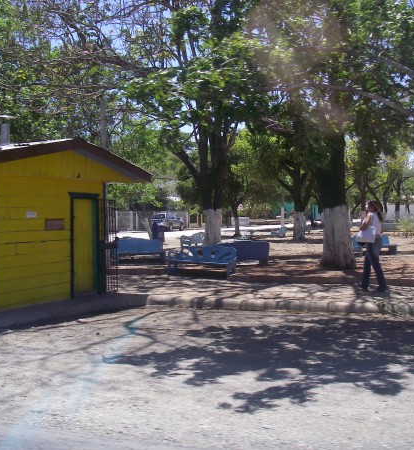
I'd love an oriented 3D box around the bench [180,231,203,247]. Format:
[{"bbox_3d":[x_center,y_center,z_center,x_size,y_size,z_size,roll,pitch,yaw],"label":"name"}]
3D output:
[{"bbox_3d":[-0.200,0.624,24.200,1.500,0.700,0.550,0,1,2],"label":"bench"}]

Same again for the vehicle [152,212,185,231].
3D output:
[{"bbox_3d":[-3.600,-0.300,61.500,1.750,1.720,4.350,0,1,21],"label":"vehicle"}]

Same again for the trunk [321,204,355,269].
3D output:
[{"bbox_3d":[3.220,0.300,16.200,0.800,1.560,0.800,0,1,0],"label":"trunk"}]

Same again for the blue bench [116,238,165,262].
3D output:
[{"bbox_3d":[-1.820,0.700,17.650,1.500,0.680,0.550,0,1,6],"label":"blue bench"}]

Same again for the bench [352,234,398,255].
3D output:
[{"bbox_3d":[5.520,0.653,21.700,1.500,0.680,0.550,0,1,-20],"label":"bench"}]

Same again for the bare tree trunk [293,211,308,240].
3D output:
[{"bbox_3d":[5.000,0.030,35.500,0.660,1.600,0.660,0,1,0],"label":"bare tree trunk"}]

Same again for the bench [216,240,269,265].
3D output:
[{"bbox_3d":[0.910,0.704,17.170,1.500,0.680,0.550,0,1,-17],"label":"bench"}]

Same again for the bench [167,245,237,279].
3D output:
[{"bbox_3d":[-0.100,0.840,15.000,1.500,0.700,0.550,1,1,31],"label":"bench"}]

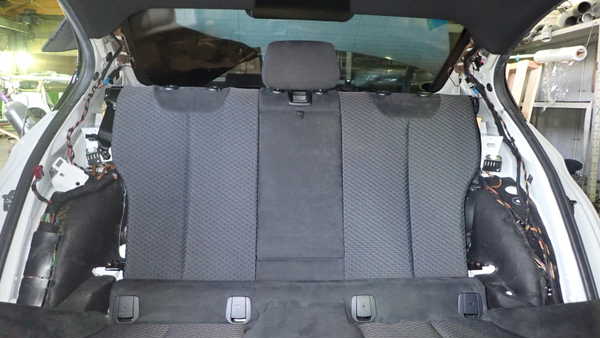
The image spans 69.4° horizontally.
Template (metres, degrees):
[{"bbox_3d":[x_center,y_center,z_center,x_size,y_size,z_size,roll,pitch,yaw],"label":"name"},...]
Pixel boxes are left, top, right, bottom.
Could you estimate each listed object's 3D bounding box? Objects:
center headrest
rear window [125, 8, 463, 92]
[{"bbox_3d":[0.004,-0.310,1.315,0.235,0.143,0.100,1,-3,-4],"label":"center headrest"},{"bbox_3d":[-0.015,-0.405,1.580,1.160,0.080,0.520,1,-19,-4],"label":"rear window"}]

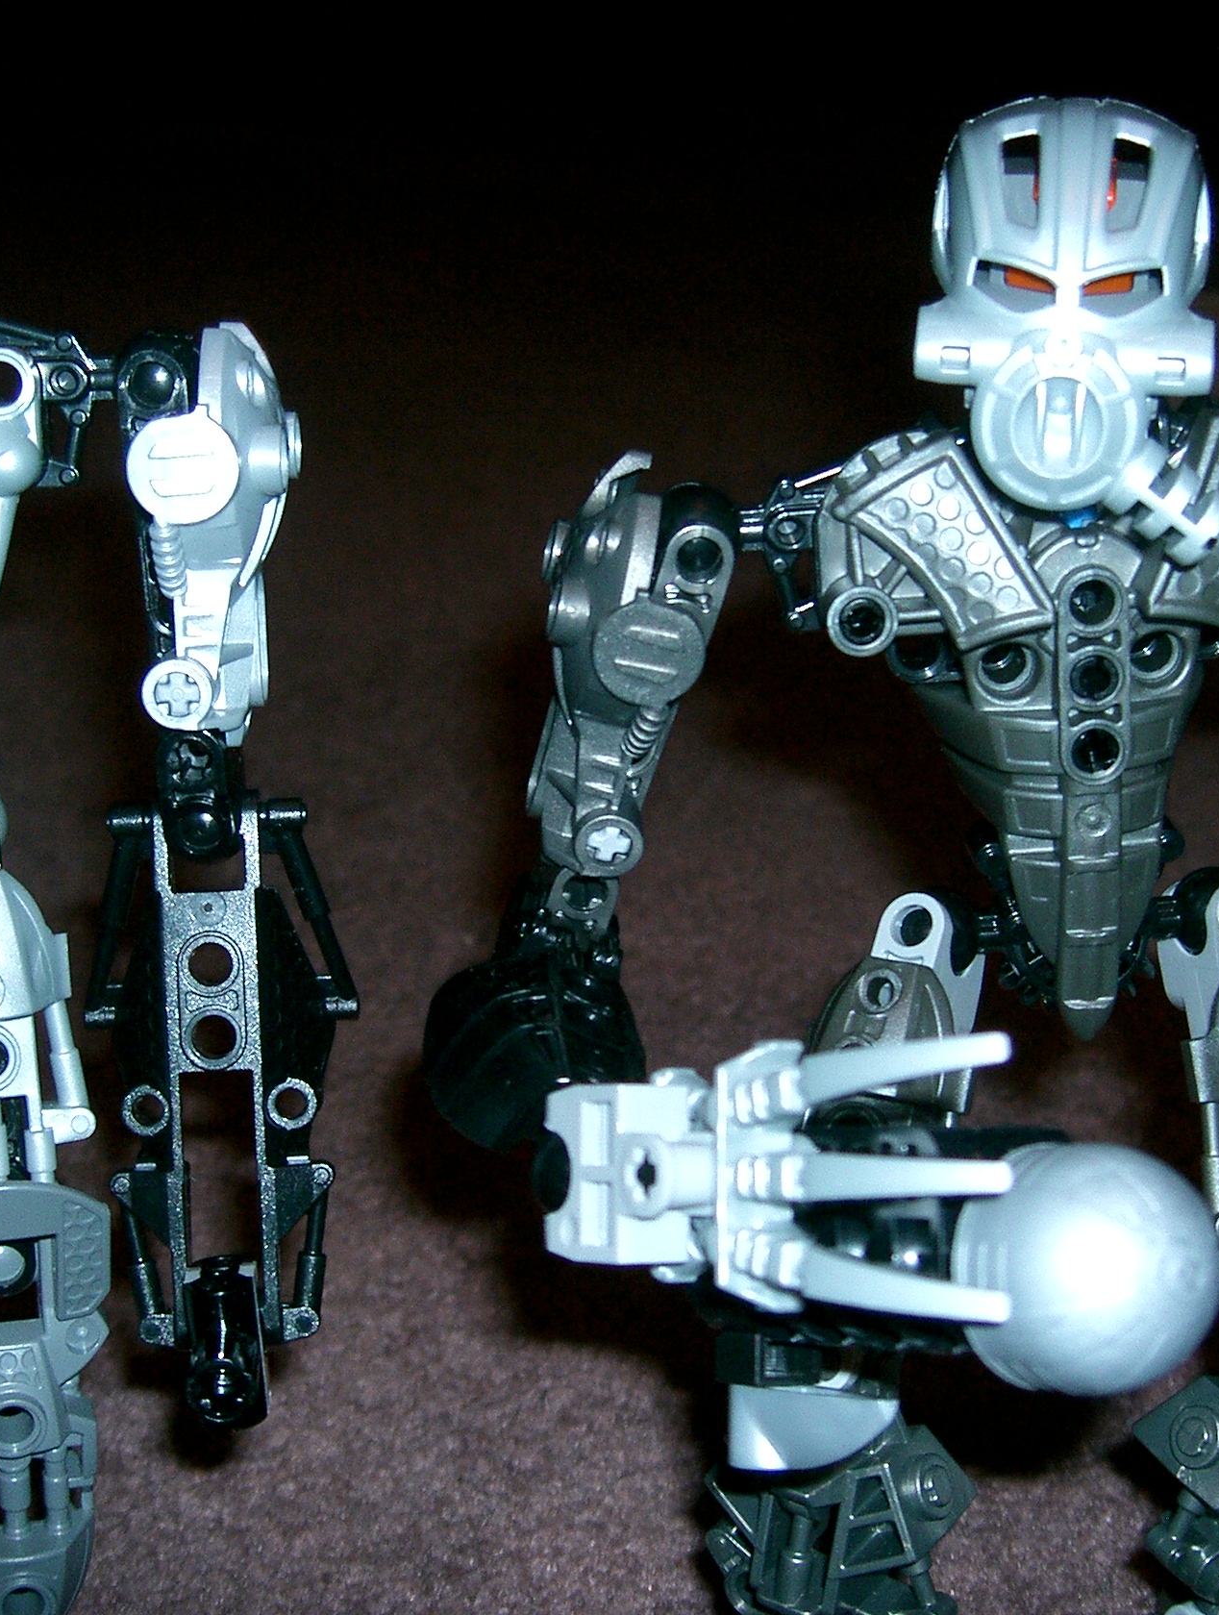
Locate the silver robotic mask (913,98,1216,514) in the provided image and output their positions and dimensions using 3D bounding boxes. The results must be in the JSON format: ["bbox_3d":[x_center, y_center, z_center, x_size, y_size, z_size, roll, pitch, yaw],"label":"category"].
[{"bbox_3d":[0.048,-0.052,0.254,0.031,0.043,0.029,6,17,9],"label":"silver robotic mask"}]

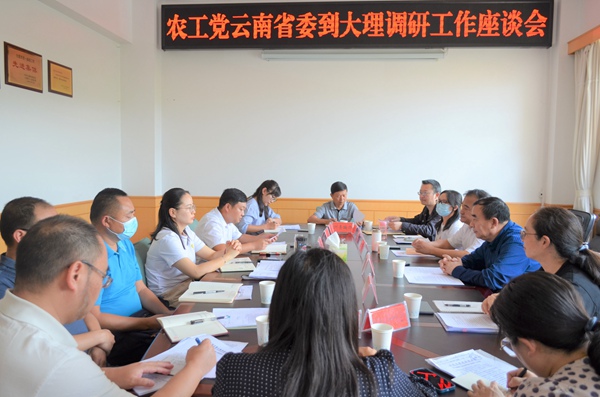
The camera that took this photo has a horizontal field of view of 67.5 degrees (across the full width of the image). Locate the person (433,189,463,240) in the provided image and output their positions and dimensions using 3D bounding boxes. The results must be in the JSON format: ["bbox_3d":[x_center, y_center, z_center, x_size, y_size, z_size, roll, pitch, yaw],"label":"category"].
[{"bbox_3d":[1.185,0.525,3.776,0.680,1.200,0.460,0,4,-10],"label":"person"}]

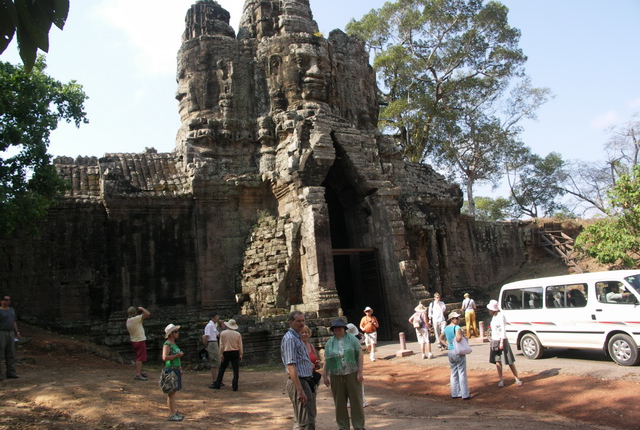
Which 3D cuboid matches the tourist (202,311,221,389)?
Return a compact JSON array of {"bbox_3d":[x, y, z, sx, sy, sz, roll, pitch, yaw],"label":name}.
[{"bbox_3d":[-2.554,3.191,12.300,0.550,1.722,0.520,-3,-10,-3],"label":"tourist"}]

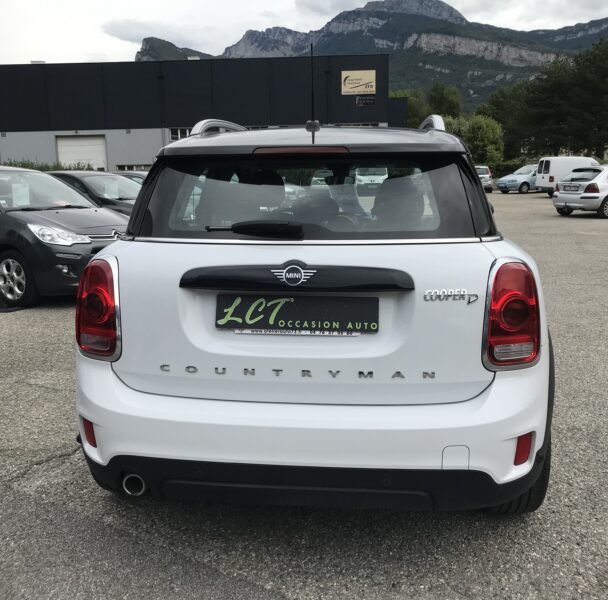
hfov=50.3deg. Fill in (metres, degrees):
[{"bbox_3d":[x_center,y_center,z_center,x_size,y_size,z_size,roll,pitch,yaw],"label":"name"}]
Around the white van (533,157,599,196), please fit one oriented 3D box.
[{"bbox_3d":[13.613,-5.895,30.904,4.400,1.910,1.800,-2,12,-5],"label":"white van"}]

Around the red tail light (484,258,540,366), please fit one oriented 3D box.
[{"bbox_3d":[0.663,0.041,2.034,0.187,0.330,0.133,-3,12,-12],"label":"red tail light"}]

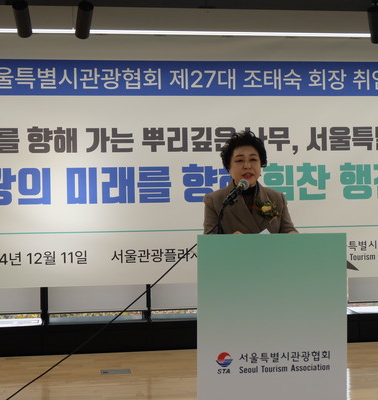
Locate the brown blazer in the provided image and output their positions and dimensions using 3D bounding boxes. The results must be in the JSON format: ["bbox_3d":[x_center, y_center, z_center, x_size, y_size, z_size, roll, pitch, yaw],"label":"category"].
[{"bbox_3d":[0.290,0.225,3.730,0.460,0.620,0.350,-1,-1,-6],"label":"brown blazer"}]

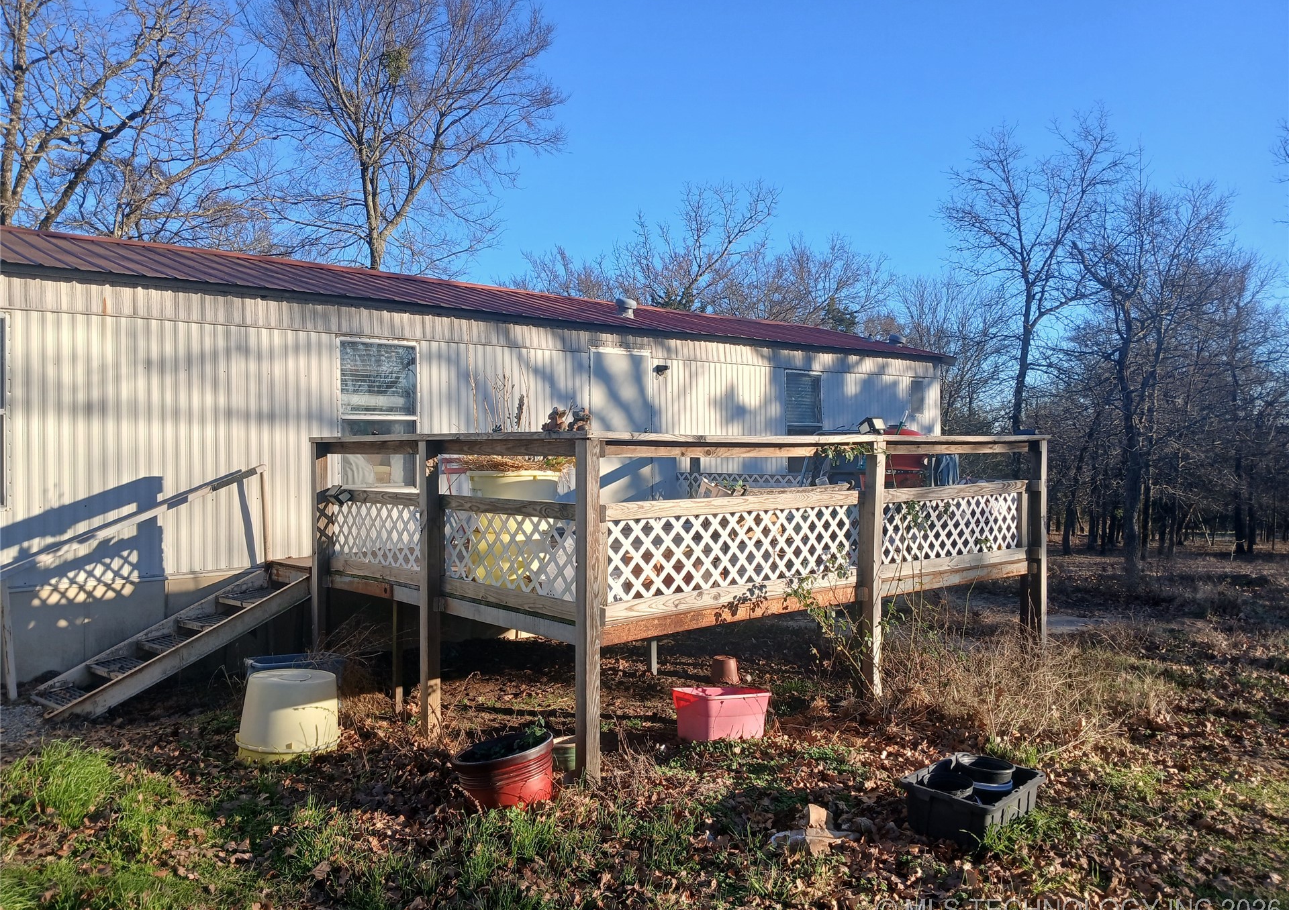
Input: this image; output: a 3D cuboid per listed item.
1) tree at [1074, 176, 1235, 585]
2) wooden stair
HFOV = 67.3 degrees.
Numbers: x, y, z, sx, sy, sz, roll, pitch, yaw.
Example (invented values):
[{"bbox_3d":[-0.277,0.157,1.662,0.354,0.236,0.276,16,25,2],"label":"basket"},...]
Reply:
[{"bbox_3d":[7.900,-1.202,14.993,2.500,6.300,2.500,0,0,0],"label":"tree"},{"bbox_3d":[-3.355,1.288,6.939,1.750,0.790,0.720,0,1,-39],"label":"wooden stair"}]

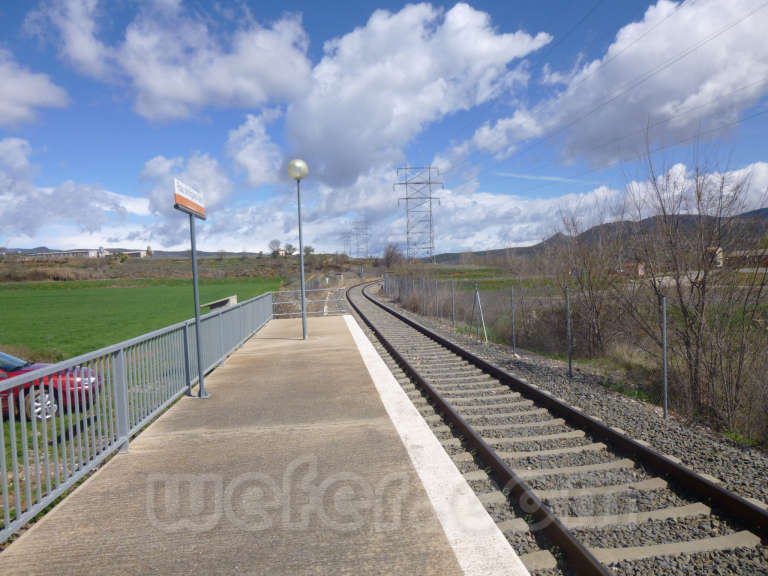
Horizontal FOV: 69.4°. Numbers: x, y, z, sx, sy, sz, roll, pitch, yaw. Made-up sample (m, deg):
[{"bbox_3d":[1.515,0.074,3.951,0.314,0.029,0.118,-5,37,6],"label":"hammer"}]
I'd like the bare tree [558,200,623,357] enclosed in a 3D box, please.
[{"bbox_3d":[5.770,-0.265,15.500,1.700,4.250,1.700,-2,1,0],"label":"bare tree"}]

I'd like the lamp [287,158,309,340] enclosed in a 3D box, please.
[{"bbox_3d":[-2.059,-0.947,13.781,0.490,4.469,0.490,-2,1,-6],"label":"lamp"}]

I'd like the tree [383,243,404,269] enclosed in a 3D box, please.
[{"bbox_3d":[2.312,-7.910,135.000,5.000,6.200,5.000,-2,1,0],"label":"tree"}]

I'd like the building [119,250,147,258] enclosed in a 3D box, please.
[{"bbox_3d":[-136.019,-18.118,300.000,12.500,3.600,5.500,-2,2,14],"label":"building"}]

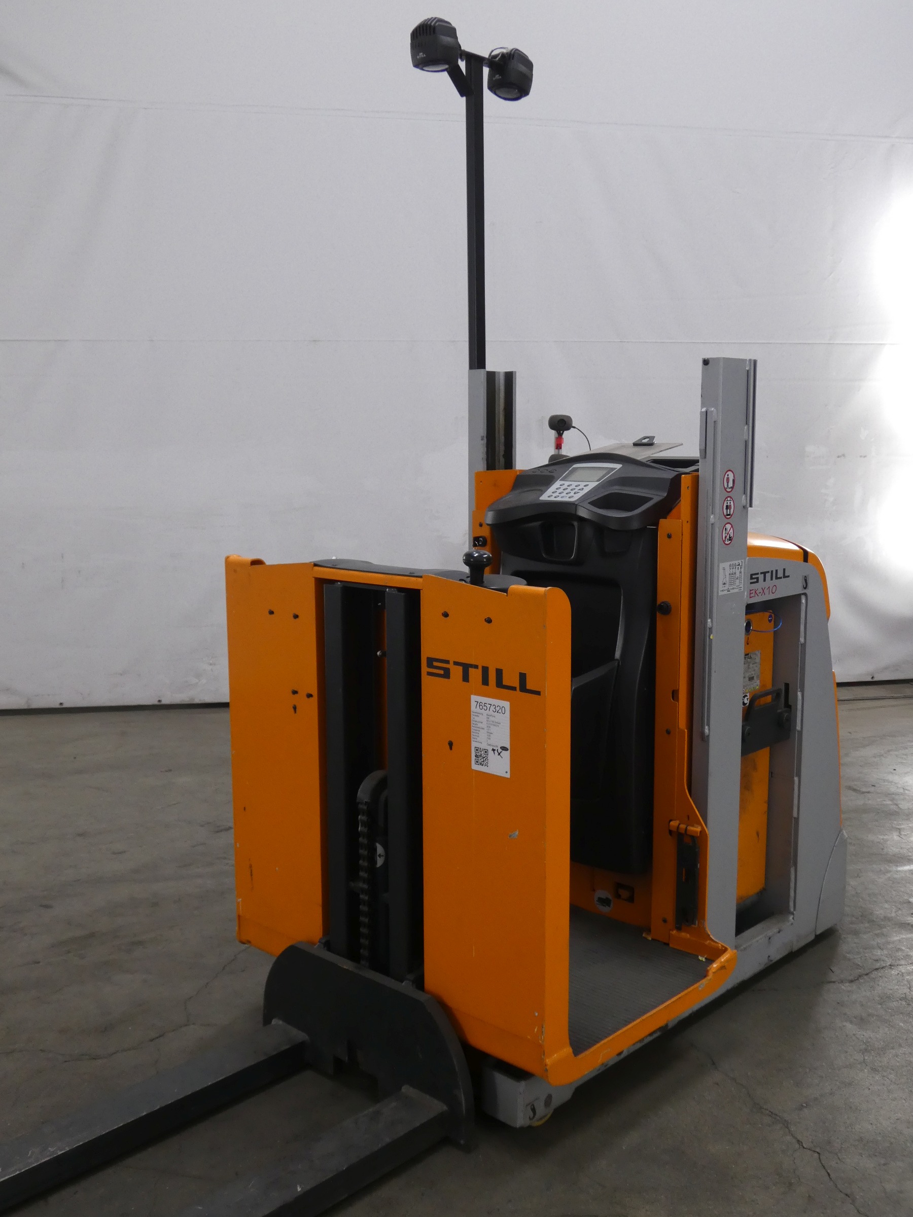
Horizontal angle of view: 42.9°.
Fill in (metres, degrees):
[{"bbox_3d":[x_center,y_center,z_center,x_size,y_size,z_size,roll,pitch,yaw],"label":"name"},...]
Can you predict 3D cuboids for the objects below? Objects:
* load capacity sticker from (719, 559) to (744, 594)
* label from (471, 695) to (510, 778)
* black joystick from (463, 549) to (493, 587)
[{"bbox_3d":[0.615,-0.069,2.591,0.002,0.071,0.100,7,11,44],"label":"load capacity sticker"},{"bbox_3d":[0.067,0.250,2.268,0.100,0.150,0.002,7,11,42],"label":"label"},{"bbox_3d":[0.041,-0.081,2.299,0.058,0.071,0.058,0,8,0],"label":"black joystick"}]

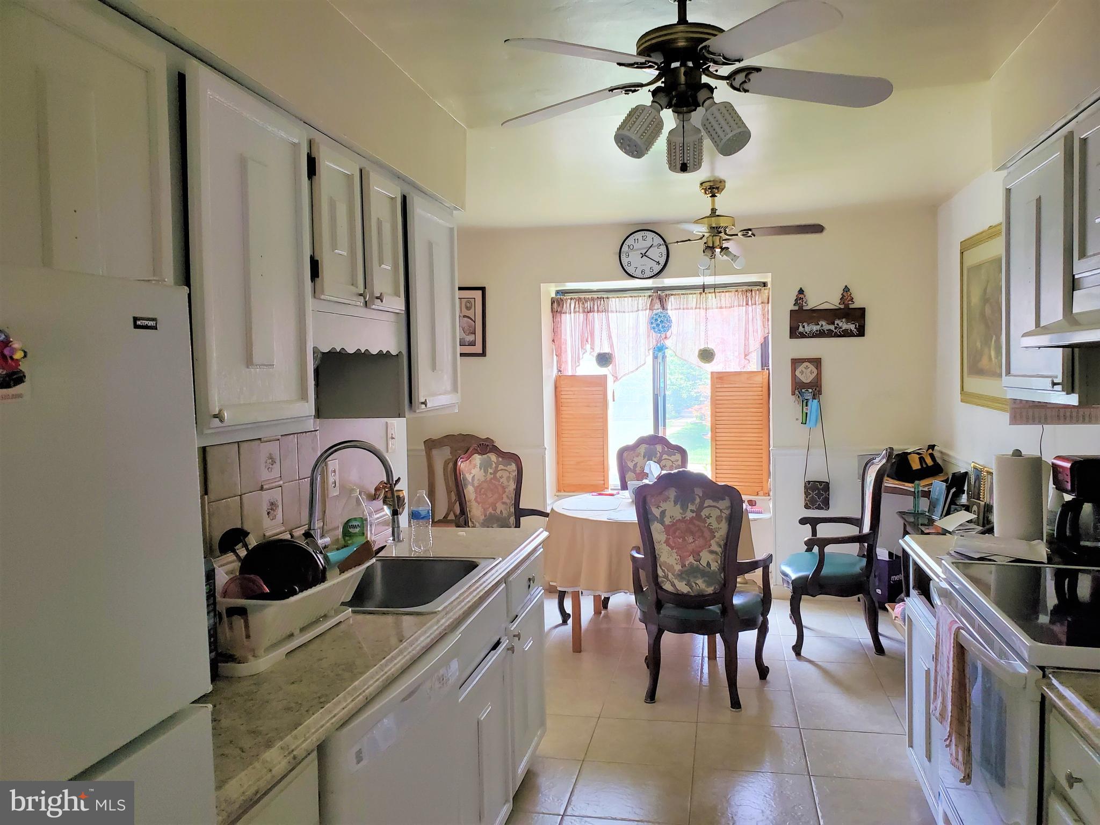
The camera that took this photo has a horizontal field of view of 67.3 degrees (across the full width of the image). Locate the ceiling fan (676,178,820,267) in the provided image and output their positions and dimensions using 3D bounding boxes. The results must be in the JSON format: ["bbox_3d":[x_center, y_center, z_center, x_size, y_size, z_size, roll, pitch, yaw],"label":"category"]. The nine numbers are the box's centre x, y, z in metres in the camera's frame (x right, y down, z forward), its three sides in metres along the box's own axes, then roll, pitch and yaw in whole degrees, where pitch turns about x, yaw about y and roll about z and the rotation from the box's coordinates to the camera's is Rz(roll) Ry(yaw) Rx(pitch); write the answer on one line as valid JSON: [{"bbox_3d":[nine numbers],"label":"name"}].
[{"bbox_3d":[0.830,-0.936,4.179,1.060,0.480,1.060,-1,3,13],"label":"ceiling fan"}]

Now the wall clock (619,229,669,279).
[{"bbox_3d":[0.617,-1.037,5.416,0.325,0.325,0.045,-1,3,12],"label":"wall clock"}]

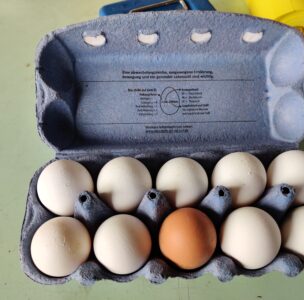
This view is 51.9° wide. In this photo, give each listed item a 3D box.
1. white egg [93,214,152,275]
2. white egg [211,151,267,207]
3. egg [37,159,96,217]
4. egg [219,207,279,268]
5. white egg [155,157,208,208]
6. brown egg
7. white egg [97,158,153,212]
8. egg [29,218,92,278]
[{"bbox_3d":[-0.022,0.071,0.238,0.043,0.056,0.043,-3,59,0],"label":"white egg"},{"bbox_3d":[0.073,0.025,0.264,0.043,0.056,0.043,-3,59,0],"label":"white egg"},{"bbox_3d":[-0.072,0.032,0.263,0.044,0.056,0.044,-3,59,0],"label":"egg"},{"bbox_3d":[0.075,0.067,0.239,0.044,0.056,0.044,-3,59,0],"label":"egg"},{"bbox_3d":[0.025,0.028,0.263,0.043,0.055,0.043,-3,59,0],"label":"white egg"},{"bbox_3d":[0.027,0.068,0.239,0.044,0.056,0.044,-3,59,0],"label":"brown egg"},{"bbox_3d":[-0.023,0.029,0.263,0.044,0.056,0.044,-3,59,0],"label":"white egg"},{"bbox_3d":[-0.069,0.073,0.238,0.043,0.055,0.043,-3,59,0],"label":"egg"}]

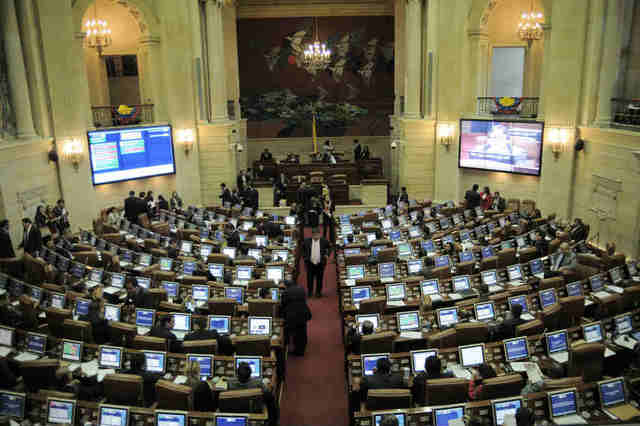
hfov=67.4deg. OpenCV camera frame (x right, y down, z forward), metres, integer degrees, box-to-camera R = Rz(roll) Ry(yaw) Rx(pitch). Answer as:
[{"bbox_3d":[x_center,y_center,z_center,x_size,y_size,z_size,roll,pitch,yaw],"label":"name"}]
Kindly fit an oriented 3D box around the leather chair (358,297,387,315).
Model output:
[{"bbox_3d":[1.003,2.166,9.857,0.610,1.040,0.640,-5,13,-16],"label":"leather chair"}]

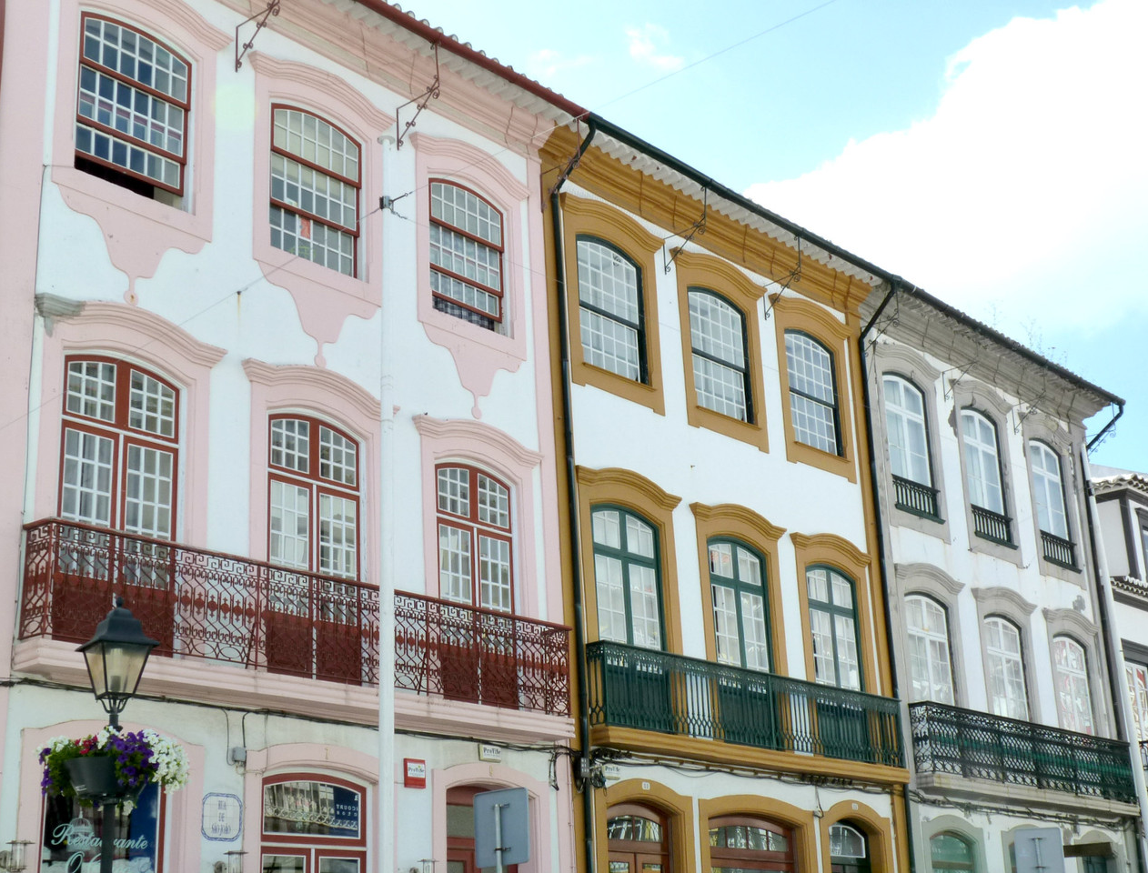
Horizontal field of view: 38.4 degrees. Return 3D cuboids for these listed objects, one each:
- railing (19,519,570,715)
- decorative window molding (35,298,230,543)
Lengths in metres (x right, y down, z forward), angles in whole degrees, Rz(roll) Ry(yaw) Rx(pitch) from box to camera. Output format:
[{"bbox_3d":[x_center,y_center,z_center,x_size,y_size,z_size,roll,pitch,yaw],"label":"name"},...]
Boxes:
[{"bbox_3d":[-2.279,1.908,15.874,0.363,0.982,6.593,-18,-24,37],"label":"railing"},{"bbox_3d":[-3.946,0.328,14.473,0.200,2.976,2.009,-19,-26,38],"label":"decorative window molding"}]

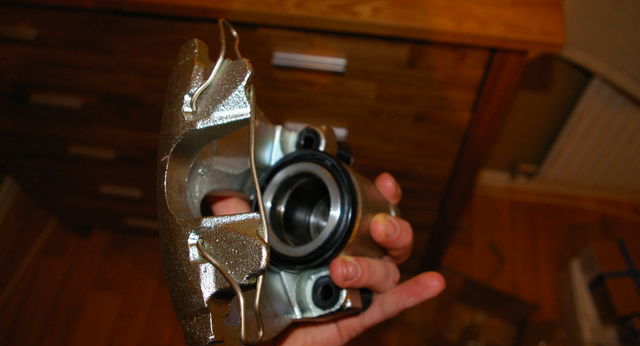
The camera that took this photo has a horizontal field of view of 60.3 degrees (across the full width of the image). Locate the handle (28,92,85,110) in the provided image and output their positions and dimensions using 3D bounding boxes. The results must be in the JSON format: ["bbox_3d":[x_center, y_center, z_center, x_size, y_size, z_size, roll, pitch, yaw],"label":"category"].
[{"bbox_3d":[-0.526,-0.144,1.095,0.120,0.016,0.024,7,59,8],"label":"handle"}]

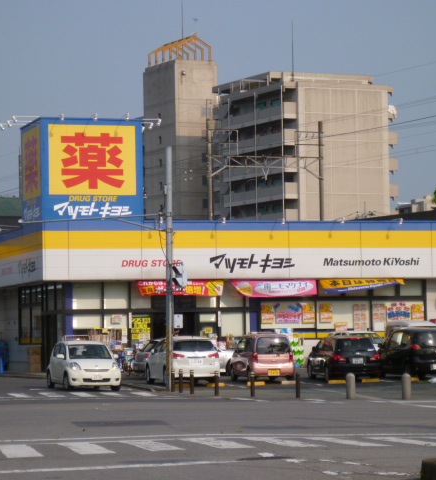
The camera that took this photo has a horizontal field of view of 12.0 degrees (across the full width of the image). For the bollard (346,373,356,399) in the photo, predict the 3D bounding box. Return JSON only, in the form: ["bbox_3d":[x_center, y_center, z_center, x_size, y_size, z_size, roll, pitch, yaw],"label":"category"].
[{"bbox_3d":[3.359,3.717,52.611,0.236,0.669,0.236,-1,-3,0],"label":"bollard"}]

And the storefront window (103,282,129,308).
[{"bbox_3d":[-3.979,2.189,81.104,0.961,1.050,0.100,0,-3,-17],"label":"storefront window"}]

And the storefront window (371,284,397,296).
[{"bbox_3d":[6.756,2.033,83.766,0.951,0.506,0.100,0,-3,-16],"label":"storefront window"}]

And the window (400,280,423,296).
[{"bbox_3d":[7.949,1.998,85.246,0.965,0.658,0.100,0,-3,-16],"label":"window"}]

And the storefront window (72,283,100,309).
[{"bbox_3d":[-5.199,2.215,81.882,1.109,1.067,0.100,0,-3,-16],"label":"storefront window"}]

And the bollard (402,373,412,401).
[{"bbox_3d":[4.715,3.674,51.911,0.238,0.658,0.238,-1,-3,0],"label":"bollard"}]

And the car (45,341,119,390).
[{"bbox_3d":[-4.302,4.013,66.236,1.665,1.535,3.600,0,-3,-18],"label":"car"}]

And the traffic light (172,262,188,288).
[{"bbox_3d":[-1.131,1.057,61.800,0.360,0.770,0.400,0,-3,-16],"label":"traffic light"}]

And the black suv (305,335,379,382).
[{"bbox_3d":[4.088,3.875,67.800,1.690,1.500,4.400,0,-3,-10],"label":"black suv"}]

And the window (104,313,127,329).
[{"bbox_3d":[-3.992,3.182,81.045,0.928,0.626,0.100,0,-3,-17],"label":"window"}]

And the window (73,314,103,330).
[{"bbox_3d":[-5.167,3.255,81.838,1.168,0.620,0.100,0,-3,-16],"label":"window"}]

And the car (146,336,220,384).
[{"bbox_3d":[-1.236,3.900,67.199,1.710,1.580,4.580,0,-3,-12],"label":"car"}]

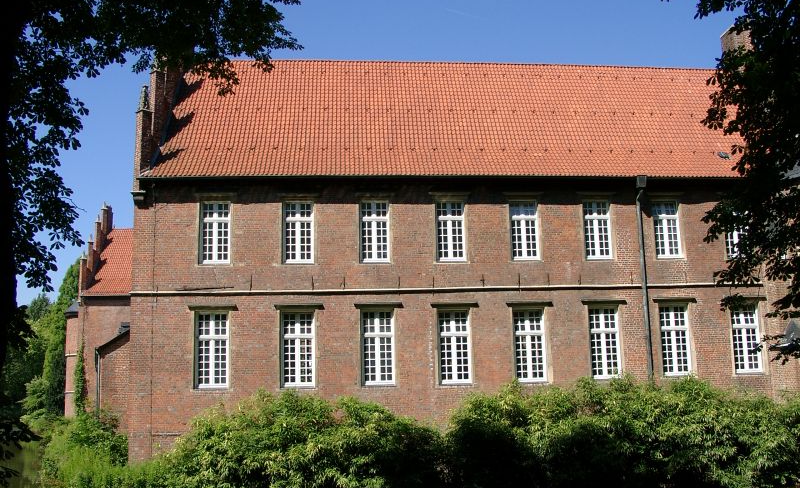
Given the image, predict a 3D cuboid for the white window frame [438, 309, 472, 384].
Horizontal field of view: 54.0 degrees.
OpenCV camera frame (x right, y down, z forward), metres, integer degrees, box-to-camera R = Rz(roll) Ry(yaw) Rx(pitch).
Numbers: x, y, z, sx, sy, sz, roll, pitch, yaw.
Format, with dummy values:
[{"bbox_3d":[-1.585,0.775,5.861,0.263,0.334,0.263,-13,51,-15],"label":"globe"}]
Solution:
[{"bbox_3d":[2.028,3.745,28.790,1.134,2.722,0.180,-1,-9,-6],"label":"white window frame"}]

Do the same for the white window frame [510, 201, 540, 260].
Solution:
[{"bbox_3d":[4.974,-0.502,31.366,1.073,2.374,0.200,-1,-9,-6],"label":"white window frame"}]

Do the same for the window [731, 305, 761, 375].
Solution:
[{"bbox_3d":[13.249,3.682,30.060,1.134,2.722,0.180,-1,-9,-6],"label":"window"}]

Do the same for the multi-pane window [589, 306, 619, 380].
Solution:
[{"bbox_3d":[8.047,3.908,30.997,1.126,2.820,0.200,-1,-9,-6],"label":"multi-pane window"}]

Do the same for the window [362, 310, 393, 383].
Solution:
[{"bbox_3d":[-0.840,4.006,30.111,1.198,2.810,0.200,-1,-9,-6],"label":"window"}]

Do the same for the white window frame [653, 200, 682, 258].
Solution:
[{"bbox_3d":[10.822,-0.552,31.947,1.061,2.367,0.200,-1,-9,-6],"label":"white window frame"}]

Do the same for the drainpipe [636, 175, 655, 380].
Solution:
[{"bbox_3d":[9.311,1.860,29.581,0.350,9.063,0.400,-1,-9,-6],"label":"drainpipe"}]

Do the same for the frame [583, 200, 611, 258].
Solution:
[{"bbox_3d":[7.944,-0.539,31.663,1.057,2.365,0.200,-1,-9,-6],"label":"frame"}]

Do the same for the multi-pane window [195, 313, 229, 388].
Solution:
[{"bbox_3d":[-7.043,3.982,29.506,1.204,2.838,0.200,-1,-9,-6],"label":"multi-pane window"}]

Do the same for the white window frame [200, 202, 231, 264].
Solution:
[{"bbox_3d":[-6.678,-0.386,28.469,1.060,2.280,0.180,-1,-9,-6],"label":"white window frame"}]

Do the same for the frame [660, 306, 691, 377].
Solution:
[{"bbox_3d":[10.925,3.865,31.286,1.095,2.787,0.200,-1,-9,-6],"label":"frame"}]

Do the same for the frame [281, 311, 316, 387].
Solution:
[{"bbox_3d":[-3.858,4.001,29.816,1.233,2.838,0.200,-1,-9,-6],"label":"frame"}]

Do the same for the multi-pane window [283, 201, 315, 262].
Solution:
[{"bbox_3d":[-3.686,-0.464,28.817,1.060,2.280,0.180,-1,-9,-6],"label":"multi-pane window"}]

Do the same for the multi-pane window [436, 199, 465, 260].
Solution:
[{"bbox_3d":[1.926,-0.474,29.449,1.060,2.280,0.180,-1,-9,-6],"label":"multi-pane window"}]

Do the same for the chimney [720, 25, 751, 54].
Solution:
[{"bbox_3d":[15.932,-9.009,37.019,0.998,2.052,1.311,-1,-9,-6],"label":"chimney"}]

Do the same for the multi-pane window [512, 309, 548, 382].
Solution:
[{"bbox_3d":[4.790,3.748,29.099,1.134,2.722,0.180,-1,-9,-6],"label":"multi-pane window"}]

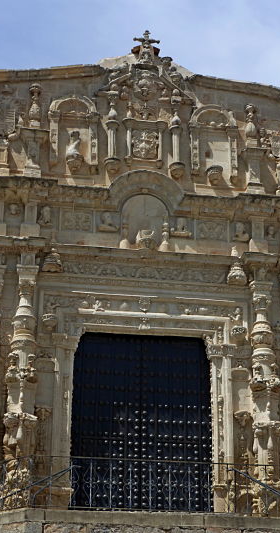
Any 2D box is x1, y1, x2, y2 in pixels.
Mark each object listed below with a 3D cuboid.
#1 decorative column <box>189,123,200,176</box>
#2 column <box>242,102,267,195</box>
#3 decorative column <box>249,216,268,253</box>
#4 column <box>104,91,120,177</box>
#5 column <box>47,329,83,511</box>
[{"bbox_3d":[1.333,-2.820,26.174,0.220,1.280,0.200,4,-25,-8],"label":"decorative column"},{"bbox_3d":[2.865,-2.881,27.057,0.520,2.410,0.500,4,-25,-8],"label":"column"},{"bbox_3d":[2.857,-0.706,26.023,0.410,0.895,0.370,4,-25,-8],"label":"decorative column"},{"bbox_3d":[-0.654,-3.212,25.958,0.370,2.080,0.360,4,-25,-8],"label":"column"},{"bbox_3d":[-1.598,3.359,23.058,0.540,4.050,0.420,4,-25,-8],"label":"column"}]

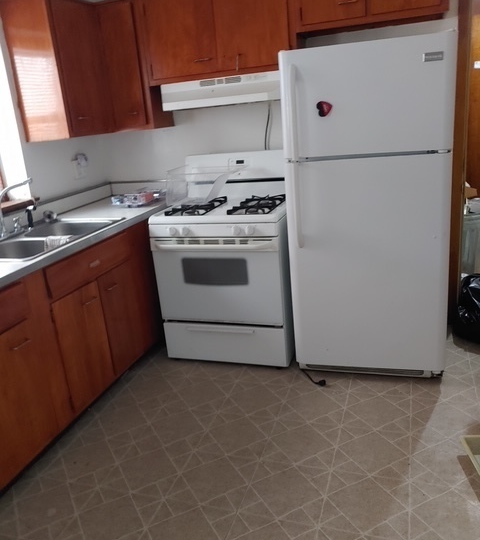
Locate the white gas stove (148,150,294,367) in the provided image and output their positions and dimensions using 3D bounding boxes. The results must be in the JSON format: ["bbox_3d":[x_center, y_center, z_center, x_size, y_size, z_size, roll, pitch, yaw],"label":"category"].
[{"bbox_3d":[-0.035,-0.081,2.903,0.765,1.200,0.665,1,18,19],"label":"white gas stove"}]

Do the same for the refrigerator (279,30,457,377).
[{"bbox_3d":[0.710,-0.307,2.593,0.759,1.680,0.750,0,17,16],"label":"refrigerator"}]

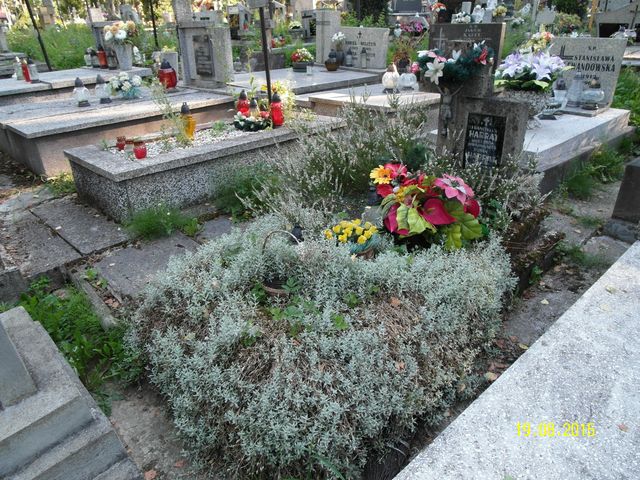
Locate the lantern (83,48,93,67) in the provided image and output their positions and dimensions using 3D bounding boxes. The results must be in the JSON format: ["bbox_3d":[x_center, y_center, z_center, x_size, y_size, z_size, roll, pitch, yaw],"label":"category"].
[{"bbox_3d":[-3.315,-2.604,6.325,0.102,0.237,0.102,21,34,33],"label":"lantern"}]

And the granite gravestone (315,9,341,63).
[{"bbox_3d":[0.128,-3.124,6.842,0.272,0.748,0.236,22,35,34],"label":"granite gravestone"}]

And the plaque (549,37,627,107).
[{"bbox_3d":[2.930,-1.884,4.957,0.090,0.676,0.760,-24,35,-39],"label":"plaque"}]

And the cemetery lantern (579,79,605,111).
[{"bbox_3d":[2.457,-1.310,3.996,0.200,0.260,0.200,-2,27,0],"label":"cemetery lantern"}]

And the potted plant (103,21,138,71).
[{"bbox_3d":[-3.094,-3.025,6.900,0.470,0.692,0.470,1,27,0],"label":"potted plant"}]

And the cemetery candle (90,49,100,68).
[{"bbox_3d":[-3.059,-2.468,6.033,0.120,0.240,0.120,-2,27,0],"label":"cemetery candle"}]

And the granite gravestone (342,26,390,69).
[{"bbox_3d":[0.661,-2.906,6.679,0.861,0.528,0.110,22,35,34],"label":"granite gravestone"}]

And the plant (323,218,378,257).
[{"bbox_3d":[0.126,0.002,1.725,0.220,0.180,0.210,-2,27,0],"label":"plant"}]

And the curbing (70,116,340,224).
[{"bbox_3d":[-0.794,-0.752,3.872,0.773,0.347,2.341,23,34,37],"label":"curbing"}]

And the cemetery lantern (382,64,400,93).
[{"bbox_3d":[0.739,-1.657,4.552,0.175,0.260,0.175,-2,27,0],"label":"cemetery lantern"}]

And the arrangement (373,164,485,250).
[{"bbox_3d":[0.508,-0.184,2.080,0.520,0.320,0.420,10,28,18],"label":"arrangement"}]

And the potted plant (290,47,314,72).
[{"bbox_3d":[-0.271,-2.809,6.900,0.369,0.347,0.369,1,27,0],"label":"potted plant"}]

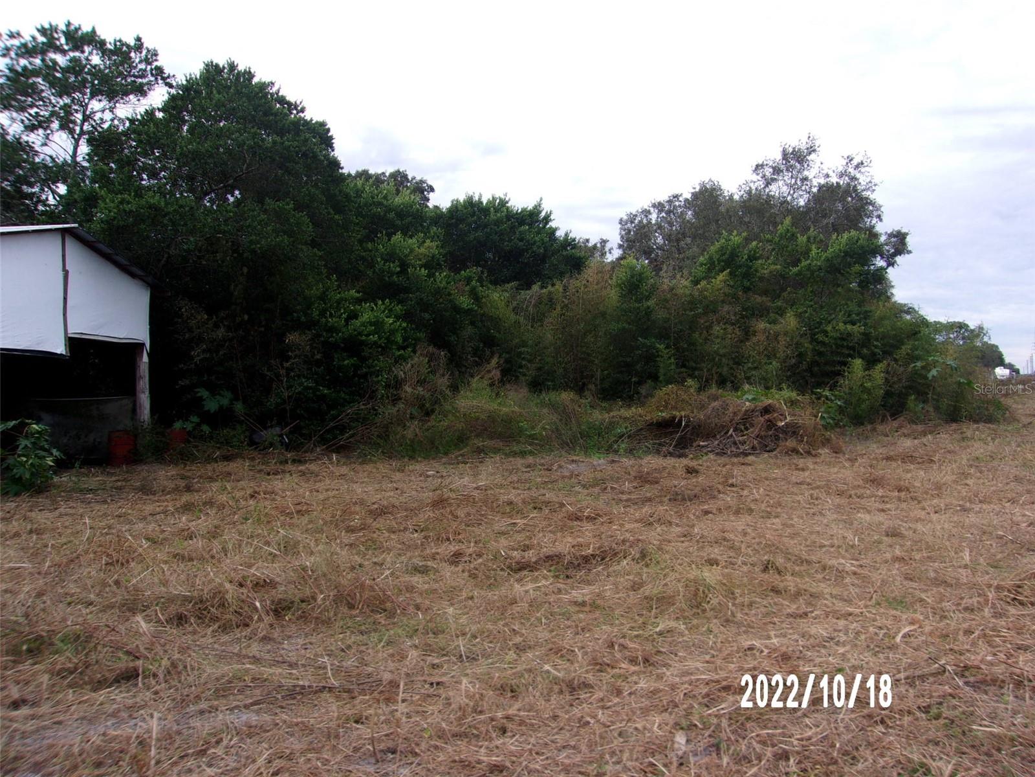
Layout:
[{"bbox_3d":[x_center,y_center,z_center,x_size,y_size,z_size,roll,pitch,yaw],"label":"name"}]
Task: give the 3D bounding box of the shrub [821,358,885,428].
[{"bbox_3d":[9.988,0.144,24.000,1.900,2.000,1.700,0,1,0],"label":"shrub"}]

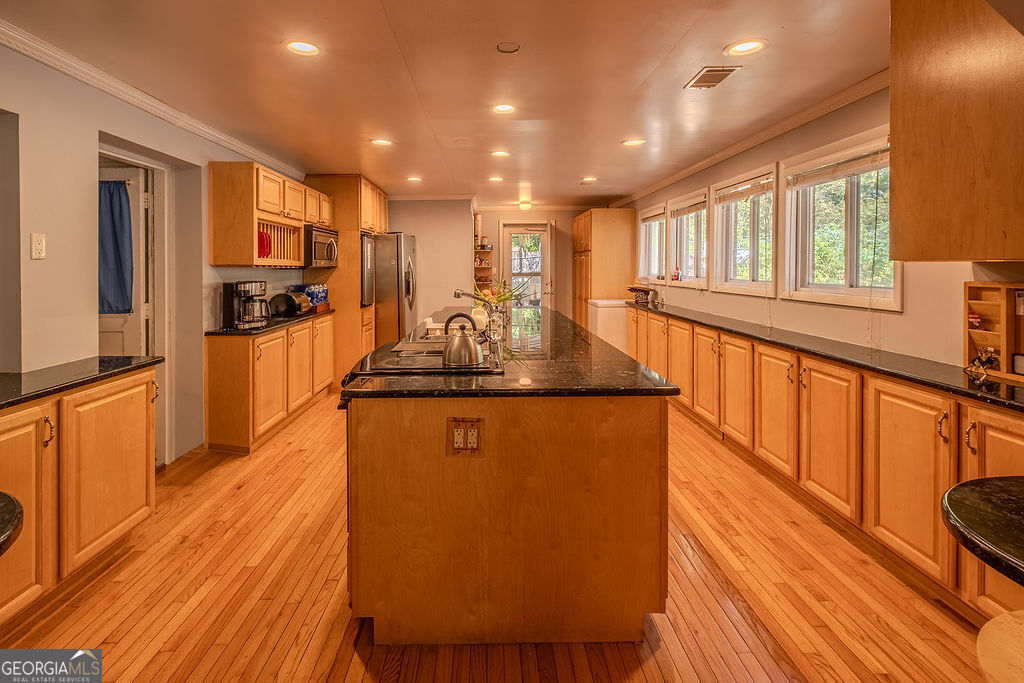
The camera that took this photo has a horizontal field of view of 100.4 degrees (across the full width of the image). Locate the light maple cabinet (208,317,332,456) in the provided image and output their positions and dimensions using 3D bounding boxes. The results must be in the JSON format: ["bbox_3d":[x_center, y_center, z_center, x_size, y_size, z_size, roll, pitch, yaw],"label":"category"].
[{"bbox_3d":[-2.101,0.235,3.940,0.340,0.885,1.680,0,8,-3],"label":"light maple cabinet"}]

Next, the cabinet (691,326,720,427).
[{"bbox_3d":[1.690,0.253,3.338,0.360,0.690,0.411,0,5,-3],"label":"cabinet"}]

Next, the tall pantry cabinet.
[{"bbox_3d":[1.356,-0.850,6.464,0.610,2.140,1.270,0,5,-3],"label":"tall pantry cabinet"}]

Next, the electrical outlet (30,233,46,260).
[{"bbox_3d":[-2.096,-0.420,1.889,0.012,0.116,0.072,0,5,-3],"label":"electrical outlet"}]

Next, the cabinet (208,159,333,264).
[{"bbox_3d":[-2.086,-1.069,3.895,0.325,0.753,1.570,0,8,-3],"label":"cabinet"}]

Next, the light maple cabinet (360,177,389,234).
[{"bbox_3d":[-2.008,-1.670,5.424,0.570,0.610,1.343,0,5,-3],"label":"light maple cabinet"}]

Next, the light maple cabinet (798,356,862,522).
[{"bbox_3d":[1.788,0.473,2.175,0.360,0.765,0.400,0,8,-3],"label":"light maple cabinet"}]

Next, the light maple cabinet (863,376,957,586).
[{"bbox_3d":[1.788,0.530,1.759,0.360,0.690,0.393,0,5,-3],"label":"light maple cabinet"}]

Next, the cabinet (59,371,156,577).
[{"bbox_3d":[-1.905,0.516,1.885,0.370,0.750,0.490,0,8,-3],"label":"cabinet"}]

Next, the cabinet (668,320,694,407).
[{"bbox_3d":[1.672,0.189,3.800,0.360,0.765,0.460,0,8,-3],"label":"cabinet"}]

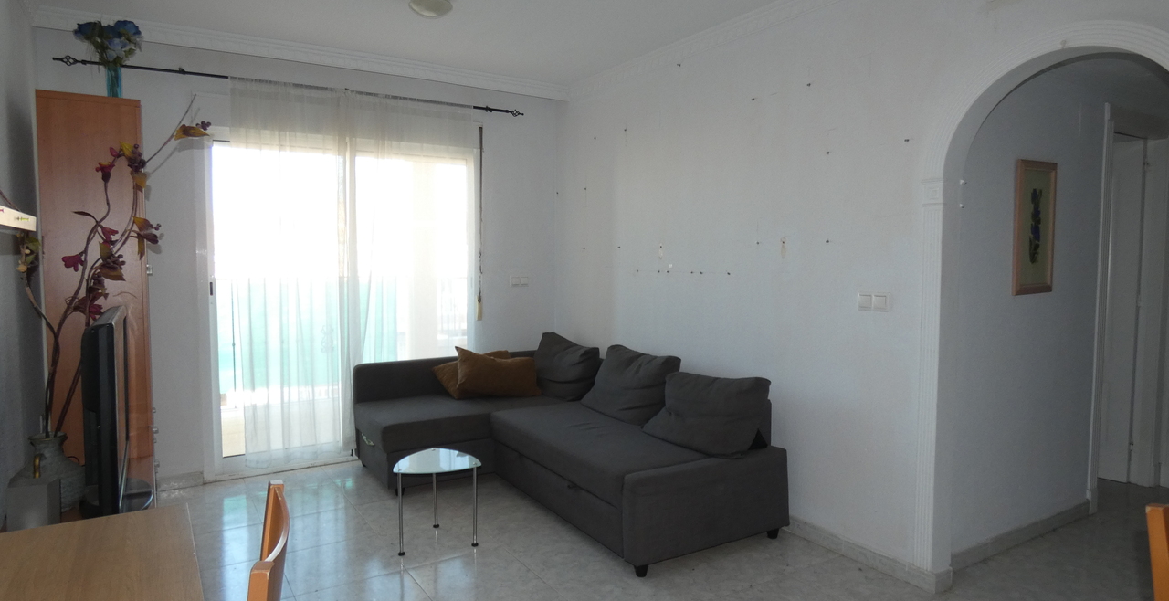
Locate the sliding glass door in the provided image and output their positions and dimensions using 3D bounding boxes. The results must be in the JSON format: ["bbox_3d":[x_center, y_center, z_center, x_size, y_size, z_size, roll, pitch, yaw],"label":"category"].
[{"bbox_3d":[-1.508,0.014,4.490,1.730,2.120,0.090,-2,4,-32],"label":"sliding glass door"}]

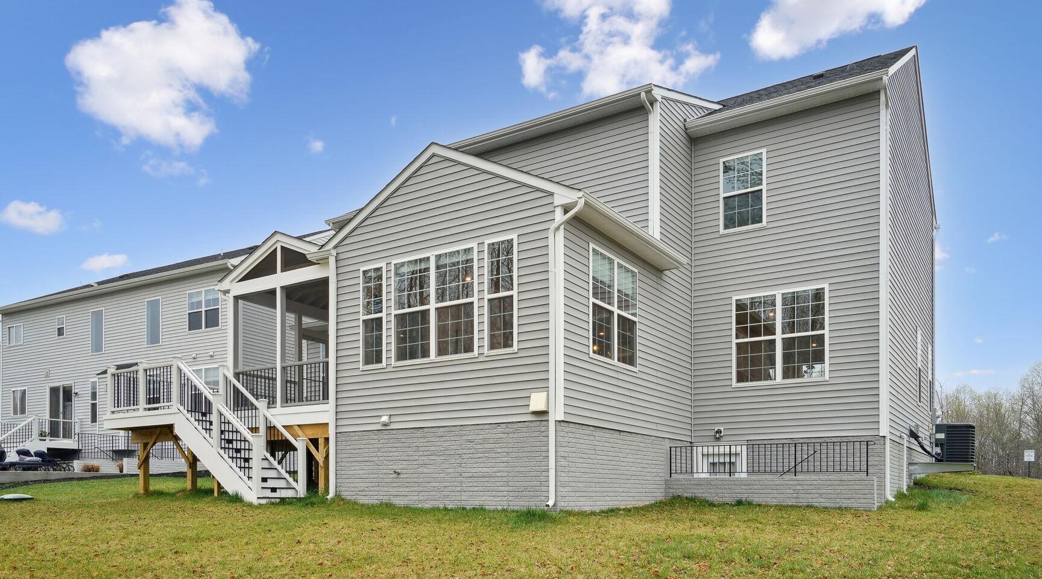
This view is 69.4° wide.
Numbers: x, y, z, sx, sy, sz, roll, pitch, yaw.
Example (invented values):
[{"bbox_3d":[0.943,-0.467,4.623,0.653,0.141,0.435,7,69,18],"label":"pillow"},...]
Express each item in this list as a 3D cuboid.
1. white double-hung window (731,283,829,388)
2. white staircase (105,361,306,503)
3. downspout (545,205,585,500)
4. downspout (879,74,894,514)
[{"bbox_3d":[4.850,0.900,14.100,1.760,1.770,0.110,0,0,32],"label":"white double-hung window"},{"bbox_3d":[-6.380,2.620,15.200,4.950,2.500,1.350,0,0,32],"label":"white staircase"},{"bbox_3d":[0.600,0.905,10.800,0.560,4.500,0.170,0,0,32],"label":"downspout"},{"bbox_3d":[6.360,0.050,13.000,0.200,7.370,0.500,0,0,36],"label":"downspout"}]

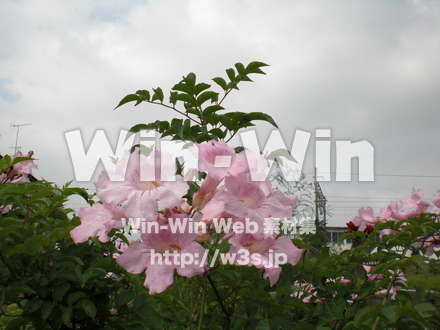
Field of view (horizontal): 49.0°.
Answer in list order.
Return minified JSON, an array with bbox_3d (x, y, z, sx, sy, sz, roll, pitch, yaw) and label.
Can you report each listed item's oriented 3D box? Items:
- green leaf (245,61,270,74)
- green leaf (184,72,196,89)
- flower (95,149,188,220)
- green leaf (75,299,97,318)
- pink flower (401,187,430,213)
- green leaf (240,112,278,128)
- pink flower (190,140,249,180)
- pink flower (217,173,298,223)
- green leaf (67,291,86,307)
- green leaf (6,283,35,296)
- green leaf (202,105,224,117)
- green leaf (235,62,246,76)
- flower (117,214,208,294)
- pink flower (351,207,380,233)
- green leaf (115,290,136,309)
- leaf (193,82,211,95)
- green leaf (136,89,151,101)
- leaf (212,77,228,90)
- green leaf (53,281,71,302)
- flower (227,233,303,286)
[{"bbox_3d":[0.043,-0.111,0.550,0.026,0.008,0.014,-20,-34,9],"label":"green leaf"},{"bbox_3d":[-0.030,-0.087,0.500,0.012,0.017,0.008,-11,-14,-2],"label":"green leaf"},{"bbox_3d":[-0.065,0.018,0.420,0.080,0.054,0.042,-1,-27,6],"label":"flower"},{"bbox_3d":[-0.187,0.199,0.670,0.032,0.019,0.019,22,11,16],"label":"green leaf"},{"bbox_3d":[0.446,0.081,1.100,0.062,0.055,0.055,-6,-21,33],"label":"pink flower"},{"bbox_3d":[0.039,-0.044,0.480,0.038,0.013,0.015,9,6,6],"label":"green leaf"},{"bbox_3d":[-0.002,-0.004,0.460,0.055,0.036,0.035,2,-31,-16],"label":"pink flower"},{"bbox_3d":[0.033,0.033,0.450,0.070,0.042,0.037,2,-27,-13],"label":"pink flower"},{"bbox_3d":[-0.232,0.216,0.780,0.034,0.021,0.010,-25,-59,29],"label":"green leaf"},{"bbox_3d":[-0.309,0.193,0.750,0.046,0.009,0.021,9,33,21],"label":"green leaf"},{"bbox_3d":[-0.007,-0.062,0.550,0.024,0.008,0.013,-23,-34,8],"label":"green leaf"},{"bbox_3d":[0.023,-0.109,0.550,0.011,0.017,0.008,-16,21,27],"label":"green leaf"},{"bbox_3d":[-0.048,0.078,0.420,0.077,0.060,0.042,-1,-27,6],"label":"flower"},{"bbox_3d":[0.348,0.130,1.150,0.055,0.057,0.058,6,-3,41],"label":"pink flower"},{"bbox_3d":[-0.153,0.217,0.780,0.023,0.036,0.007,25,-35,37],"label":"green leaf"},{"bbox_3d":[-0.016,-0.067,0.430,0.018,0.004,0.011,-27,23,25],"label":"leaf"},{"bbox_3d":[-0.087,-0.080,0.550,0.017,0.008,0.012,37,-47,-10],"label":"green leaf"},{"bbox_3d":[0.001,-0.084,0.500,0.019,0.010,0.010,26,5,-4],"label":"leaf"},{"bbox_3d":[-0.223,0.178,0.680,0.022,0.030,0.011,16,-14,5],"label":"green leaf"},{"bbox_3d":[0.039,0.086,0.440,0.067,0.045,0.036,2,-27,-12],"label":"flower"}]

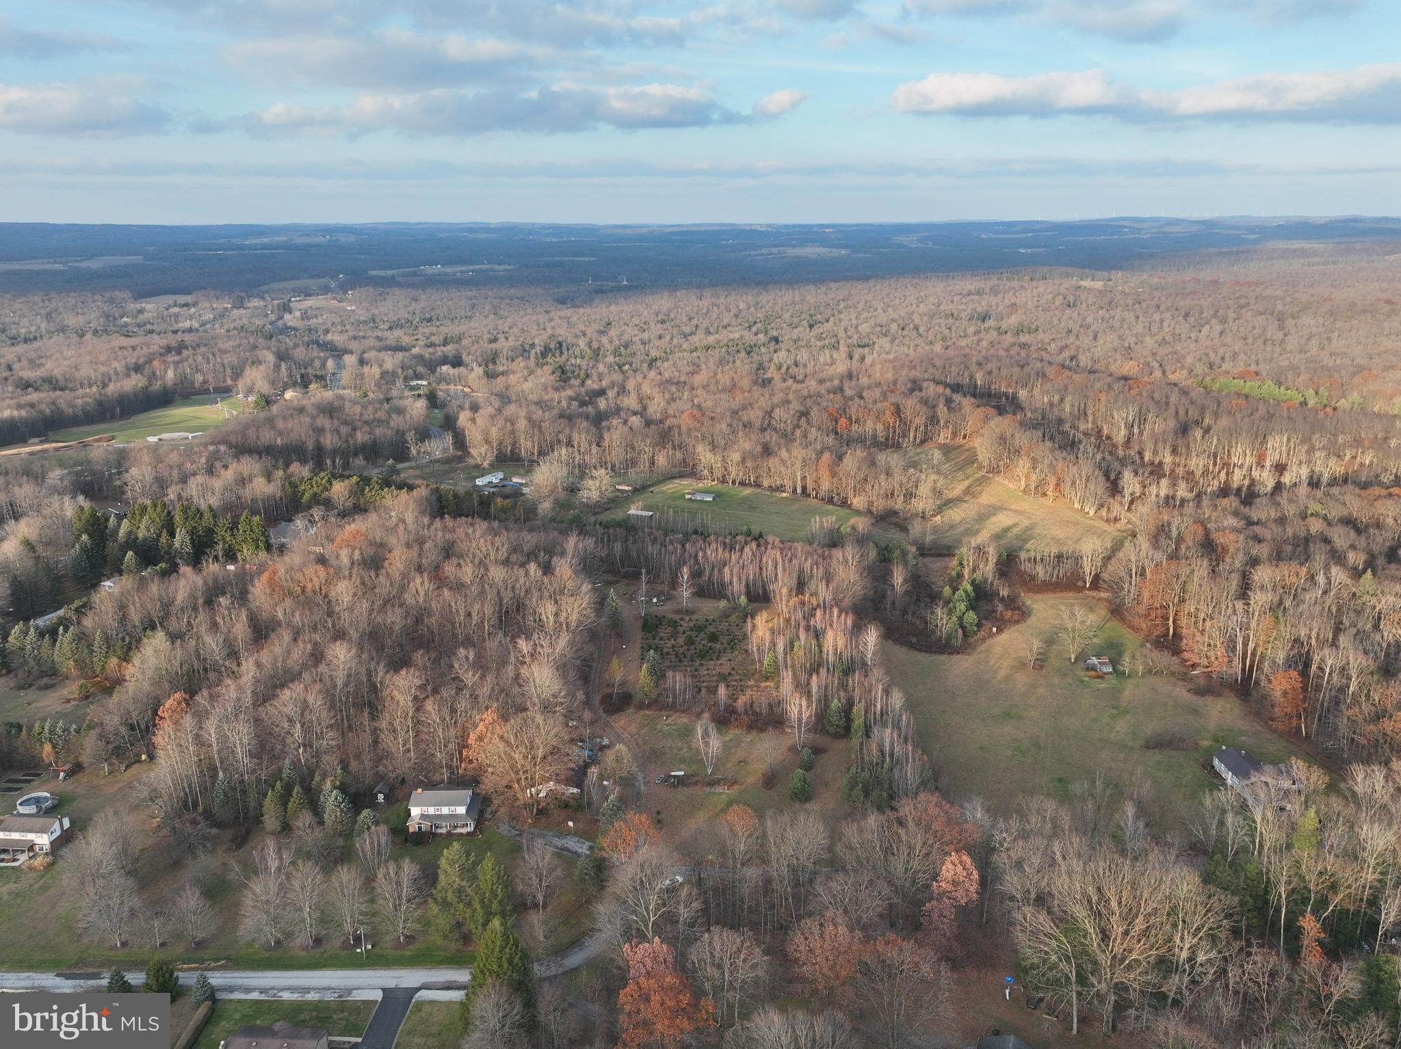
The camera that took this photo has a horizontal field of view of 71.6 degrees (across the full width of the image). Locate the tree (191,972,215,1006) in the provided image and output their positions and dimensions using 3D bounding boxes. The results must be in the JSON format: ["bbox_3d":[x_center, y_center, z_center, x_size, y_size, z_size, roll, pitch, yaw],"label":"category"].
[{"bbox_3d":[-82.590,76.550,160.960,3.990,5.800,3.990,0,17,0],"label":"tree"}]

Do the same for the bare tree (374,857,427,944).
[{"bbox_3d":[-53.820,67.400,173.600,9.590,17.720,9.590,0,17,0],"label":"bare tree"}]

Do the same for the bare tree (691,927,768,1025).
[{"bbox_3d":[4.620,72.490,155.670,12.460,18.710,12.460,0,17,0],"label":"bare tree"}]

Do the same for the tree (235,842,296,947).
[{"bbox_3d":[-74.520,64.040,166.260,9.560,20.530,9.270,0,17,0],"label":"tree"}]

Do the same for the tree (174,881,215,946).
[{"bbox_3d":[-90.770,69.740,173.460,7.430,13.350,7.430,0,17,0],"label":"tree"}]

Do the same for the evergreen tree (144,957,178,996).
[{"bbox_3d":[-88.270,74.370,158.800,5.550,8.590,5.550,0,18,0],"label":"evergreen tree"}]

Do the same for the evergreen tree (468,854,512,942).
[{"bbox_3d":[-37.820,66.950,175.230,8.500,17.620,8.500,0,17,0],"label":"evergreen tree"}]

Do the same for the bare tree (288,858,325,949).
[{"bbox_3d":[-67.700,65.550,167.010,6.590,17.200,6.390,0,17,0],"label":"bare tree"}]

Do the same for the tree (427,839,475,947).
[{"bbox_3d":[-44.690,65.630,174.230,8.640,20.740,8.640,0,17,0],"label":"tree"}]

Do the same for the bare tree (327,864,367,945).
[{"bbox_3d":[-61.760,66.510,169.840,7.860,16.940,7.860,0,18,0],"label":"bare tree"}]

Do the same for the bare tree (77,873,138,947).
[{"bbox_3d":[-102.420,67.020,167.750,10.210,13.950,9.910,0,17,0],"label":"bare tree"}]

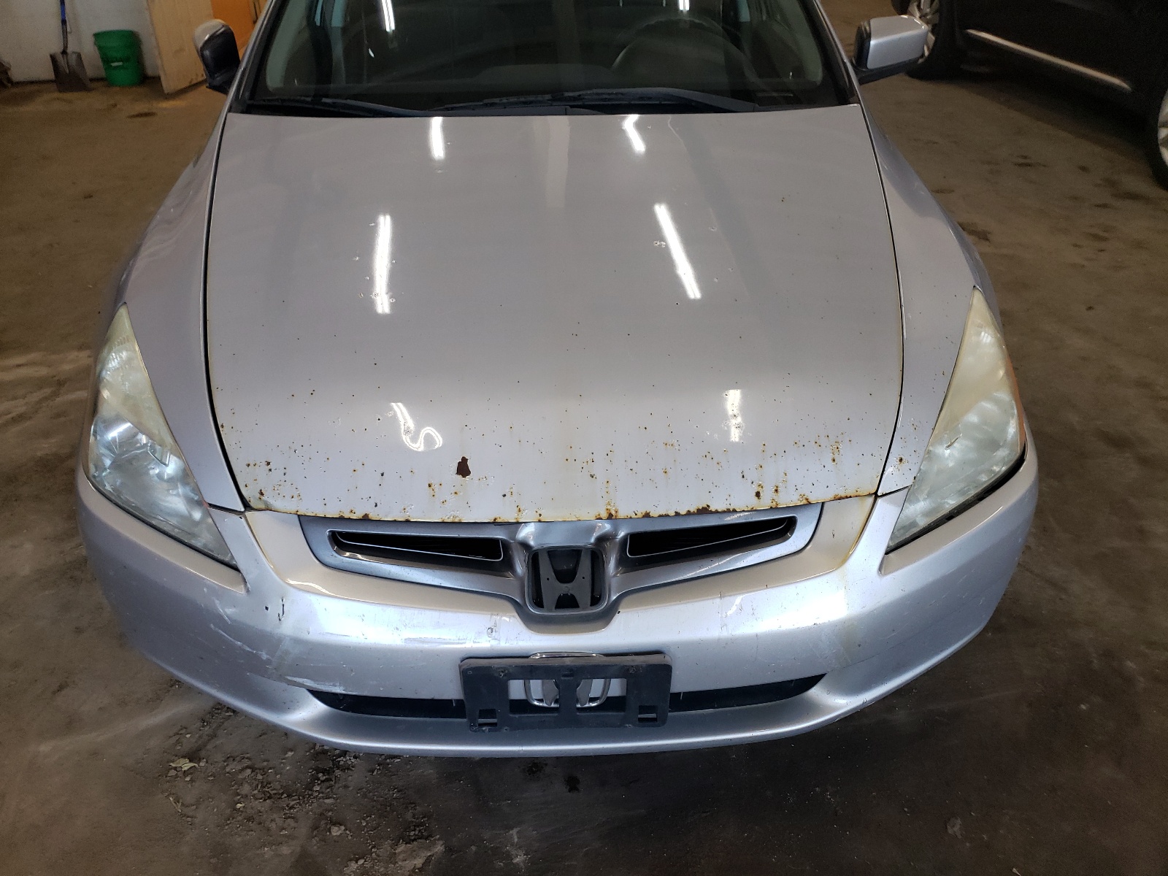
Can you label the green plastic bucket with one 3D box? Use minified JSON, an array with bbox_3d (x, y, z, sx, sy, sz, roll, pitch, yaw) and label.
[{"bbox_3d":[-3.652,-2.986,6.898,0.310,0.370,0.310,-2,34,-2],"label":"green plastic bucket"}]

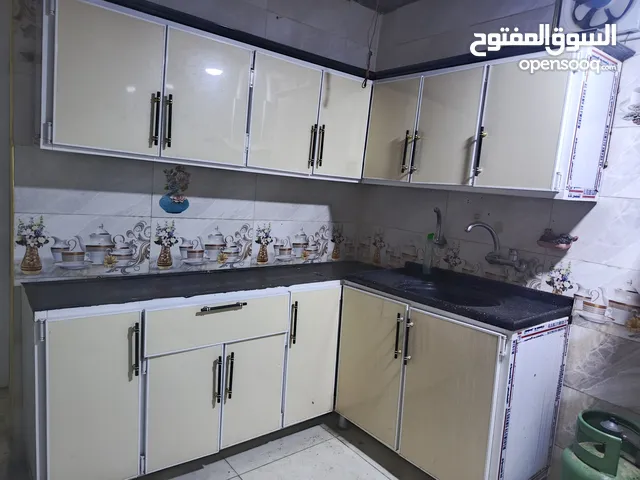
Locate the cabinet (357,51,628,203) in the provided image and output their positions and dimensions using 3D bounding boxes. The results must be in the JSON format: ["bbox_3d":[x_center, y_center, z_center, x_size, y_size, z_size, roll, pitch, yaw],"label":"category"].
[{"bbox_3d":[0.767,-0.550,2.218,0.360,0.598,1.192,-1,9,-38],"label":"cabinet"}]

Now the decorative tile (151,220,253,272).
[{"bbox_3d":[-0.653,0.025,2.419,0.600,0.300,0.015,-1,9,-38],"label":"decorative tile"}]

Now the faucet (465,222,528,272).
[{"bbox_3d":[0.892,0.034,2.146,0.260,0.220,0.205,-1,9,-38],"label":"faucet"}]

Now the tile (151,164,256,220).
[{"bbox_3d":[-0.627,-0.272,2.381,0.600,0.300,0.015,-1,9,-38],"label":"tile"}]

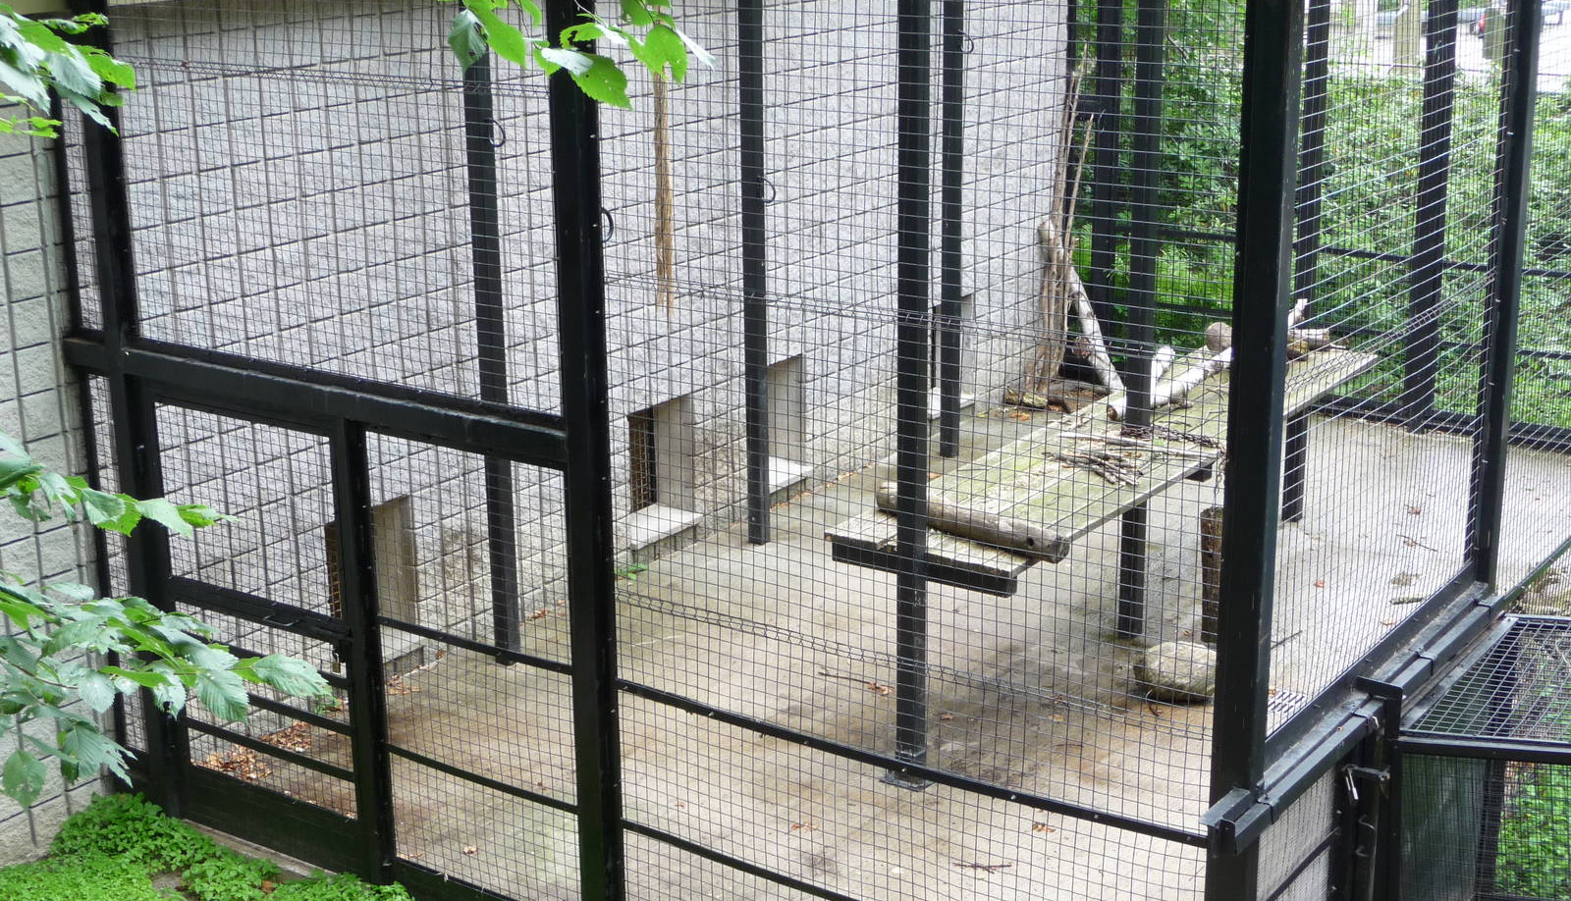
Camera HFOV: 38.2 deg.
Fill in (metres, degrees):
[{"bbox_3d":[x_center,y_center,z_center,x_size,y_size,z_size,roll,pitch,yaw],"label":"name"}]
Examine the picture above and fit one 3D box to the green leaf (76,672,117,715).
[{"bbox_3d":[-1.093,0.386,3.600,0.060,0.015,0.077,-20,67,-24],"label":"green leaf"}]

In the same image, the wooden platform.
[{"bbox_3d":[1.837,-0.027,11.869,0.980,0.130,4.480,10,20,33],"label":"wooden platform"}]

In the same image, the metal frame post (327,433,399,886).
[{"bbox_3d":[-1.704,0.835,9.185,0.120,1.970,0.100,11,20,34],"label":"metal frame post"}]

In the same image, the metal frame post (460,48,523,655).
[{"bbox_3d":[-1.457,-0.614,11.267,0.100,3.560,0.100,11,20,34],"label":"metal frame post"}]

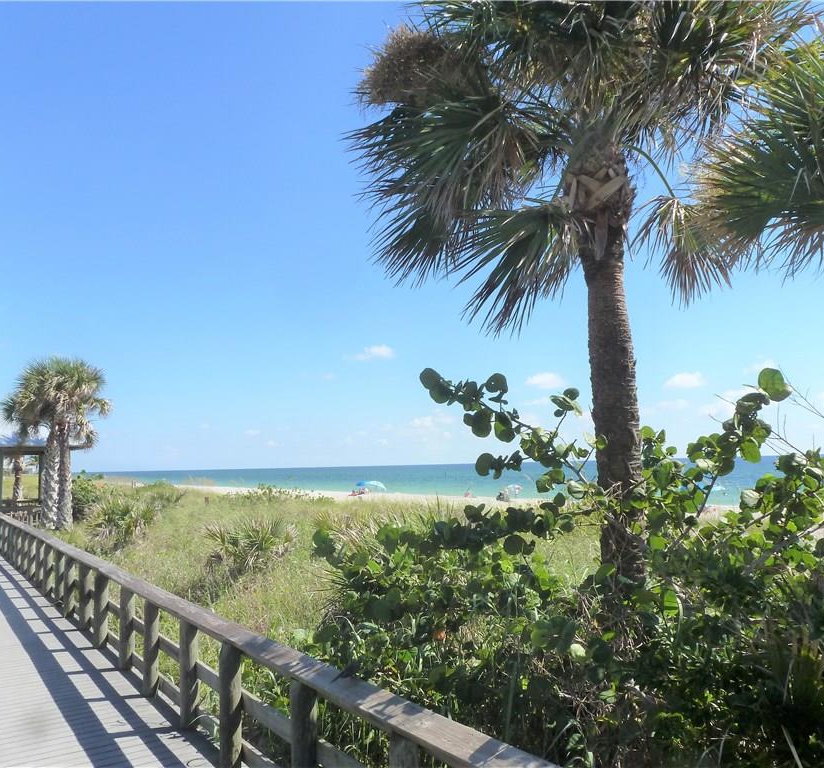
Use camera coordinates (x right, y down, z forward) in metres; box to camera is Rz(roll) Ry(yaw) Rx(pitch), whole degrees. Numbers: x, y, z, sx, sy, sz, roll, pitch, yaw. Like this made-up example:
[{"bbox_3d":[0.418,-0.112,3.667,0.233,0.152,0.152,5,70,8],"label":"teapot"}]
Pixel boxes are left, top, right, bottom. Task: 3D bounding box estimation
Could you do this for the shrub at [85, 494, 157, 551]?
[{"bbox_3d":[-8.481,4.087,20.800,2.000,1.700,1.900,1,-7,-22],"label":"shrub"}]

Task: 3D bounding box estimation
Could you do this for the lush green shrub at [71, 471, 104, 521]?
[{"bbox_3d":[-13.275,4.554,29.000,1.600,2.050,1.600,2,-7,-24],"label":"lush green shrub"}]

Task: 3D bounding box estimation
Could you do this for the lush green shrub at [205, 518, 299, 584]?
[{"bbox_3d":[-3.410,3.473,14.900,1.950,1.400,1.800,0,-7,-13],"label":"lush green shrub"}]

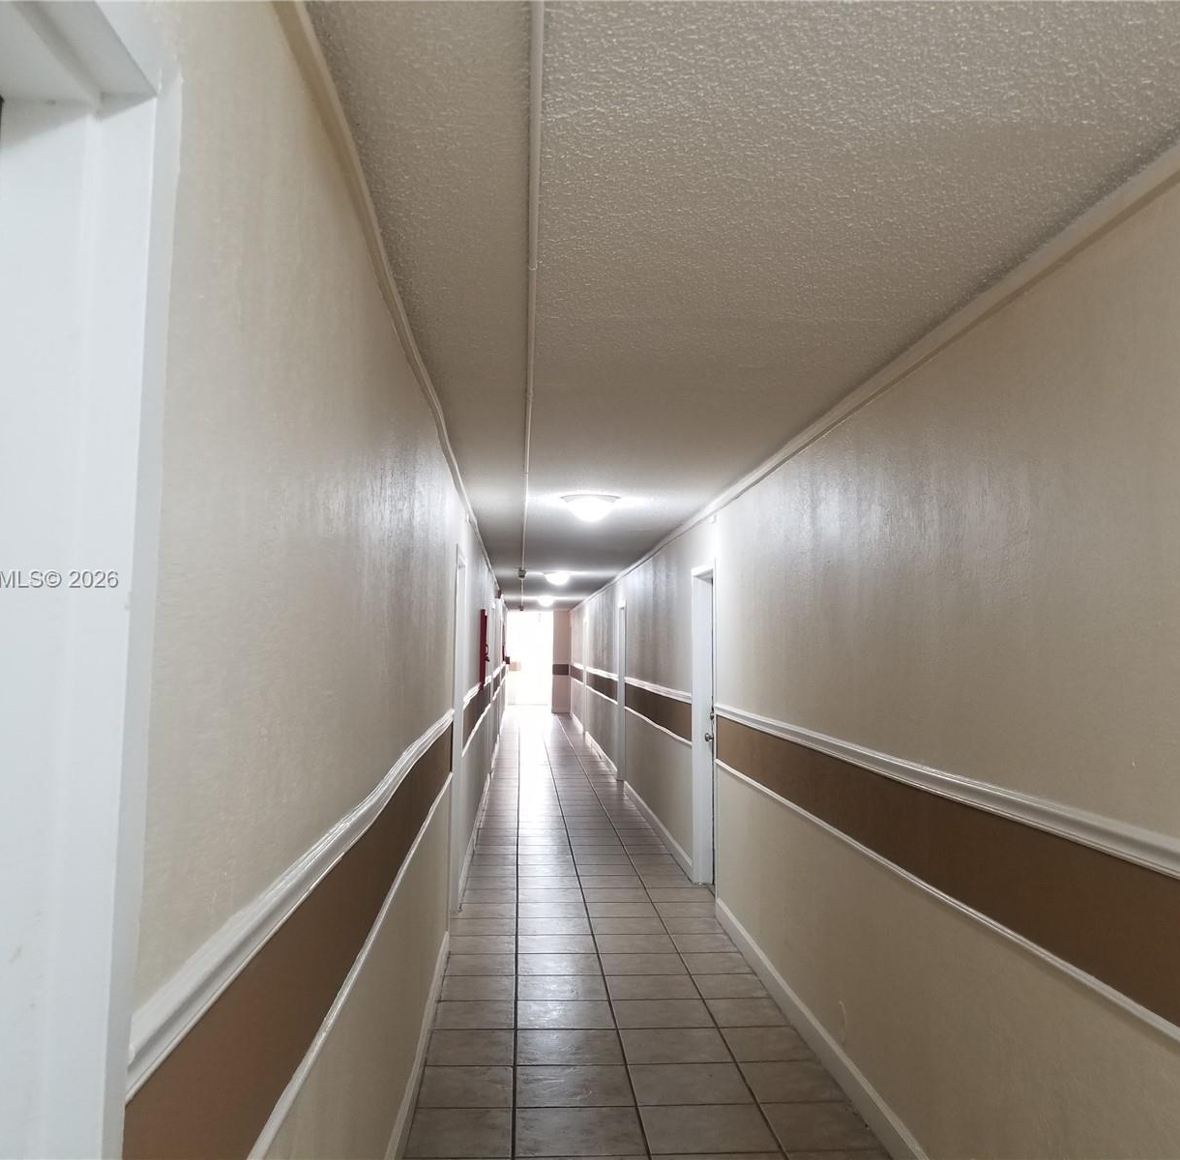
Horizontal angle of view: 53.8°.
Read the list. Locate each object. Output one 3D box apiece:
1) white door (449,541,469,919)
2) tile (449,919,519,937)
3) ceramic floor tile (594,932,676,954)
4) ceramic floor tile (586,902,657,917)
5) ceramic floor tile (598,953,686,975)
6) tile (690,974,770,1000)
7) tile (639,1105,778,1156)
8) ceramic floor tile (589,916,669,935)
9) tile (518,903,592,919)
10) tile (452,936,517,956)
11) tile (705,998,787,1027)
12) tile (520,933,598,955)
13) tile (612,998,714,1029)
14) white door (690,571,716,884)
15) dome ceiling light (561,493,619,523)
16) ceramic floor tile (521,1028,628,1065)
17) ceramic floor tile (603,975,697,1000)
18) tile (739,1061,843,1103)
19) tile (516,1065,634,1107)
[{"bbox_3d":[-0.779,0.871,6.357,0.140,2.050,0.944,1,-3,-3],"label":"white door"},{"bbox_3d":[-0.603,1.933,6.462,0.391,0.010,0.390,1,-3,-3],"label":"tile"},{"bbox_3d":[0.240,1.919,6.117,0.408,0.010,0.390,1,-3,-3],"label":"ceramic floor tile"},{"bbox_3d":[0.193,1.964,6.903,0.408,0.010,0.390,1,-3,-3],"label":"ceramic floor tile"},{"bbox_3d":[0.264,1.896,5.724,0.408,0.010,0.390,1,-3,-3],"label":"ceramic floor tile"},{"bbox_3d":[0.643,1.881,5.365,0.300,0.010,0.394,1,-3,-3],"label":"tile"},{"bbox_3d":[0.379,1.785,3.765,0.407,0.010,0.394,1,-3,-3],"label":"tile"},{"bbox_3d":[0.217,1.941,6.510,0.408,0.010,0.390,1,-3,-3],"label":"ceramic floor tile"},{"bbox_3d":[-0.222,1.963,6.898,0.407,0.010,0.394,1,-3,-3],"label":"tile"},{"bbox_3d":[-0.576,1.910,6.069,0.383,0.010,0.390,1,-3,-3],"label":"tile"},{"bbox_3d":[0.667,1.858,4.970,0.300,0.010,0.394,1,-3,-3],"label":"tile"},{"bbox_3d":[-0.174,1.914,6.093,0.408,0.010,0.390,1,-3,-3],"label":"tile"},{"bbox_3d":[0.304,1.820,4.859,0.400,0.010,0.382,1,-3,-3],"label":"tile"},{"bbox_3d":[0.763,0.931,7.153,0.140,2.050,1.011,1,-3,-3],"label":"white door"},{"bbox_3d":[0.003,-0.411,6.741,0.340,0.125,0.340,1,-3,-3],"label":"dome ceiling light"},{"bbox_3d":[-0.080,1.792,4.447,0.400,0.010,0.382,1,-3,-3],"label":"ceramic floor tile"},{"bbox_3d":[0.281,1.844,5.247,0.400,0.010,0.382,1,-3,-3],"label":"ceramic floor tile"},{"bbox_3d":[0.716,1.812,4.181,0.304,0.010,0.394,1,-3,-3],"label":"tile"},{"bbox_3d":[-0.057,1.769,4.058,0.400,0.010,0.382,1,-3,-3],"label":"tile"}]

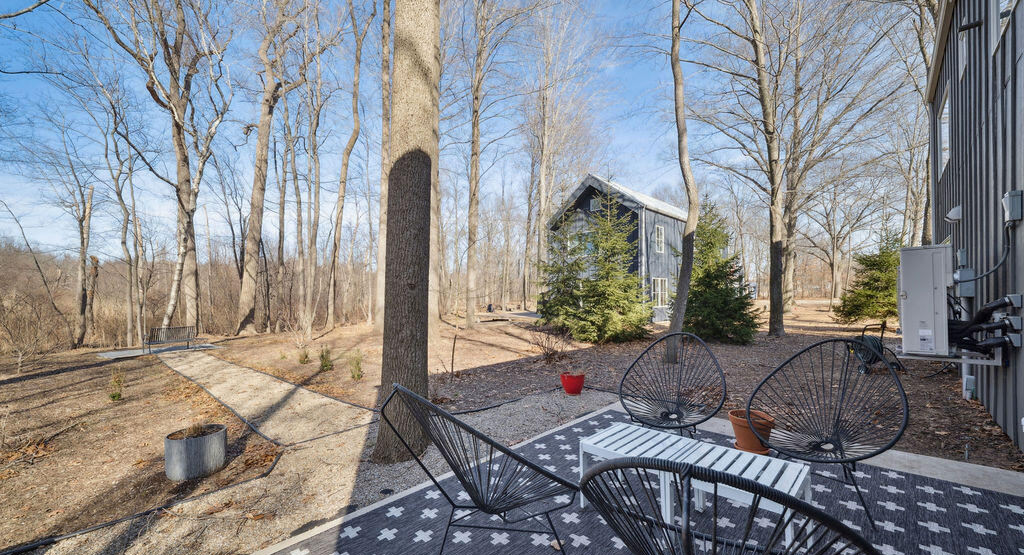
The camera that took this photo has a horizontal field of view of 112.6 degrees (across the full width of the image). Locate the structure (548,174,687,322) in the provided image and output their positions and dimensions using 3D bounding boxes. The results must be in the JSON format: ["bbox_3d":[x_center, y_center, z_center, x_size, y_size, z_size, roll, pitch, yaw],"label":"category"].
[{"bbox_3d":[7.400,-1.650,21.700,6.300,7.700,9.500,-1,-1,45],"label":"structure"}]

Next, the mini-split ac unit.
[{"bbox_3d":[3.800,0.200,3.140,0.900,0.880,0.320,1,-1,-42],"label":"mini-split ac unit"}]

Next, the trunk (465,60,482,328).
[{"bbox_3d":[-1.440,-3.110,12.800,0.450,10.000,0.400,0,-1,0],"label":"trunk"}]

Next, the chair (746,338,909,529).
[{"bbox_3d":[1.910,0.850,2.100,0.830,0.890,0.740,0,-1,-33],"label":"chair"}]

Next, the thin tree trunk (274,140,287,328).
[{"bbox_3d":[-8.810,-1.600,13.000,0.320,7.400,0.300,0,-1,0],"label":"thin tree trunk"}]

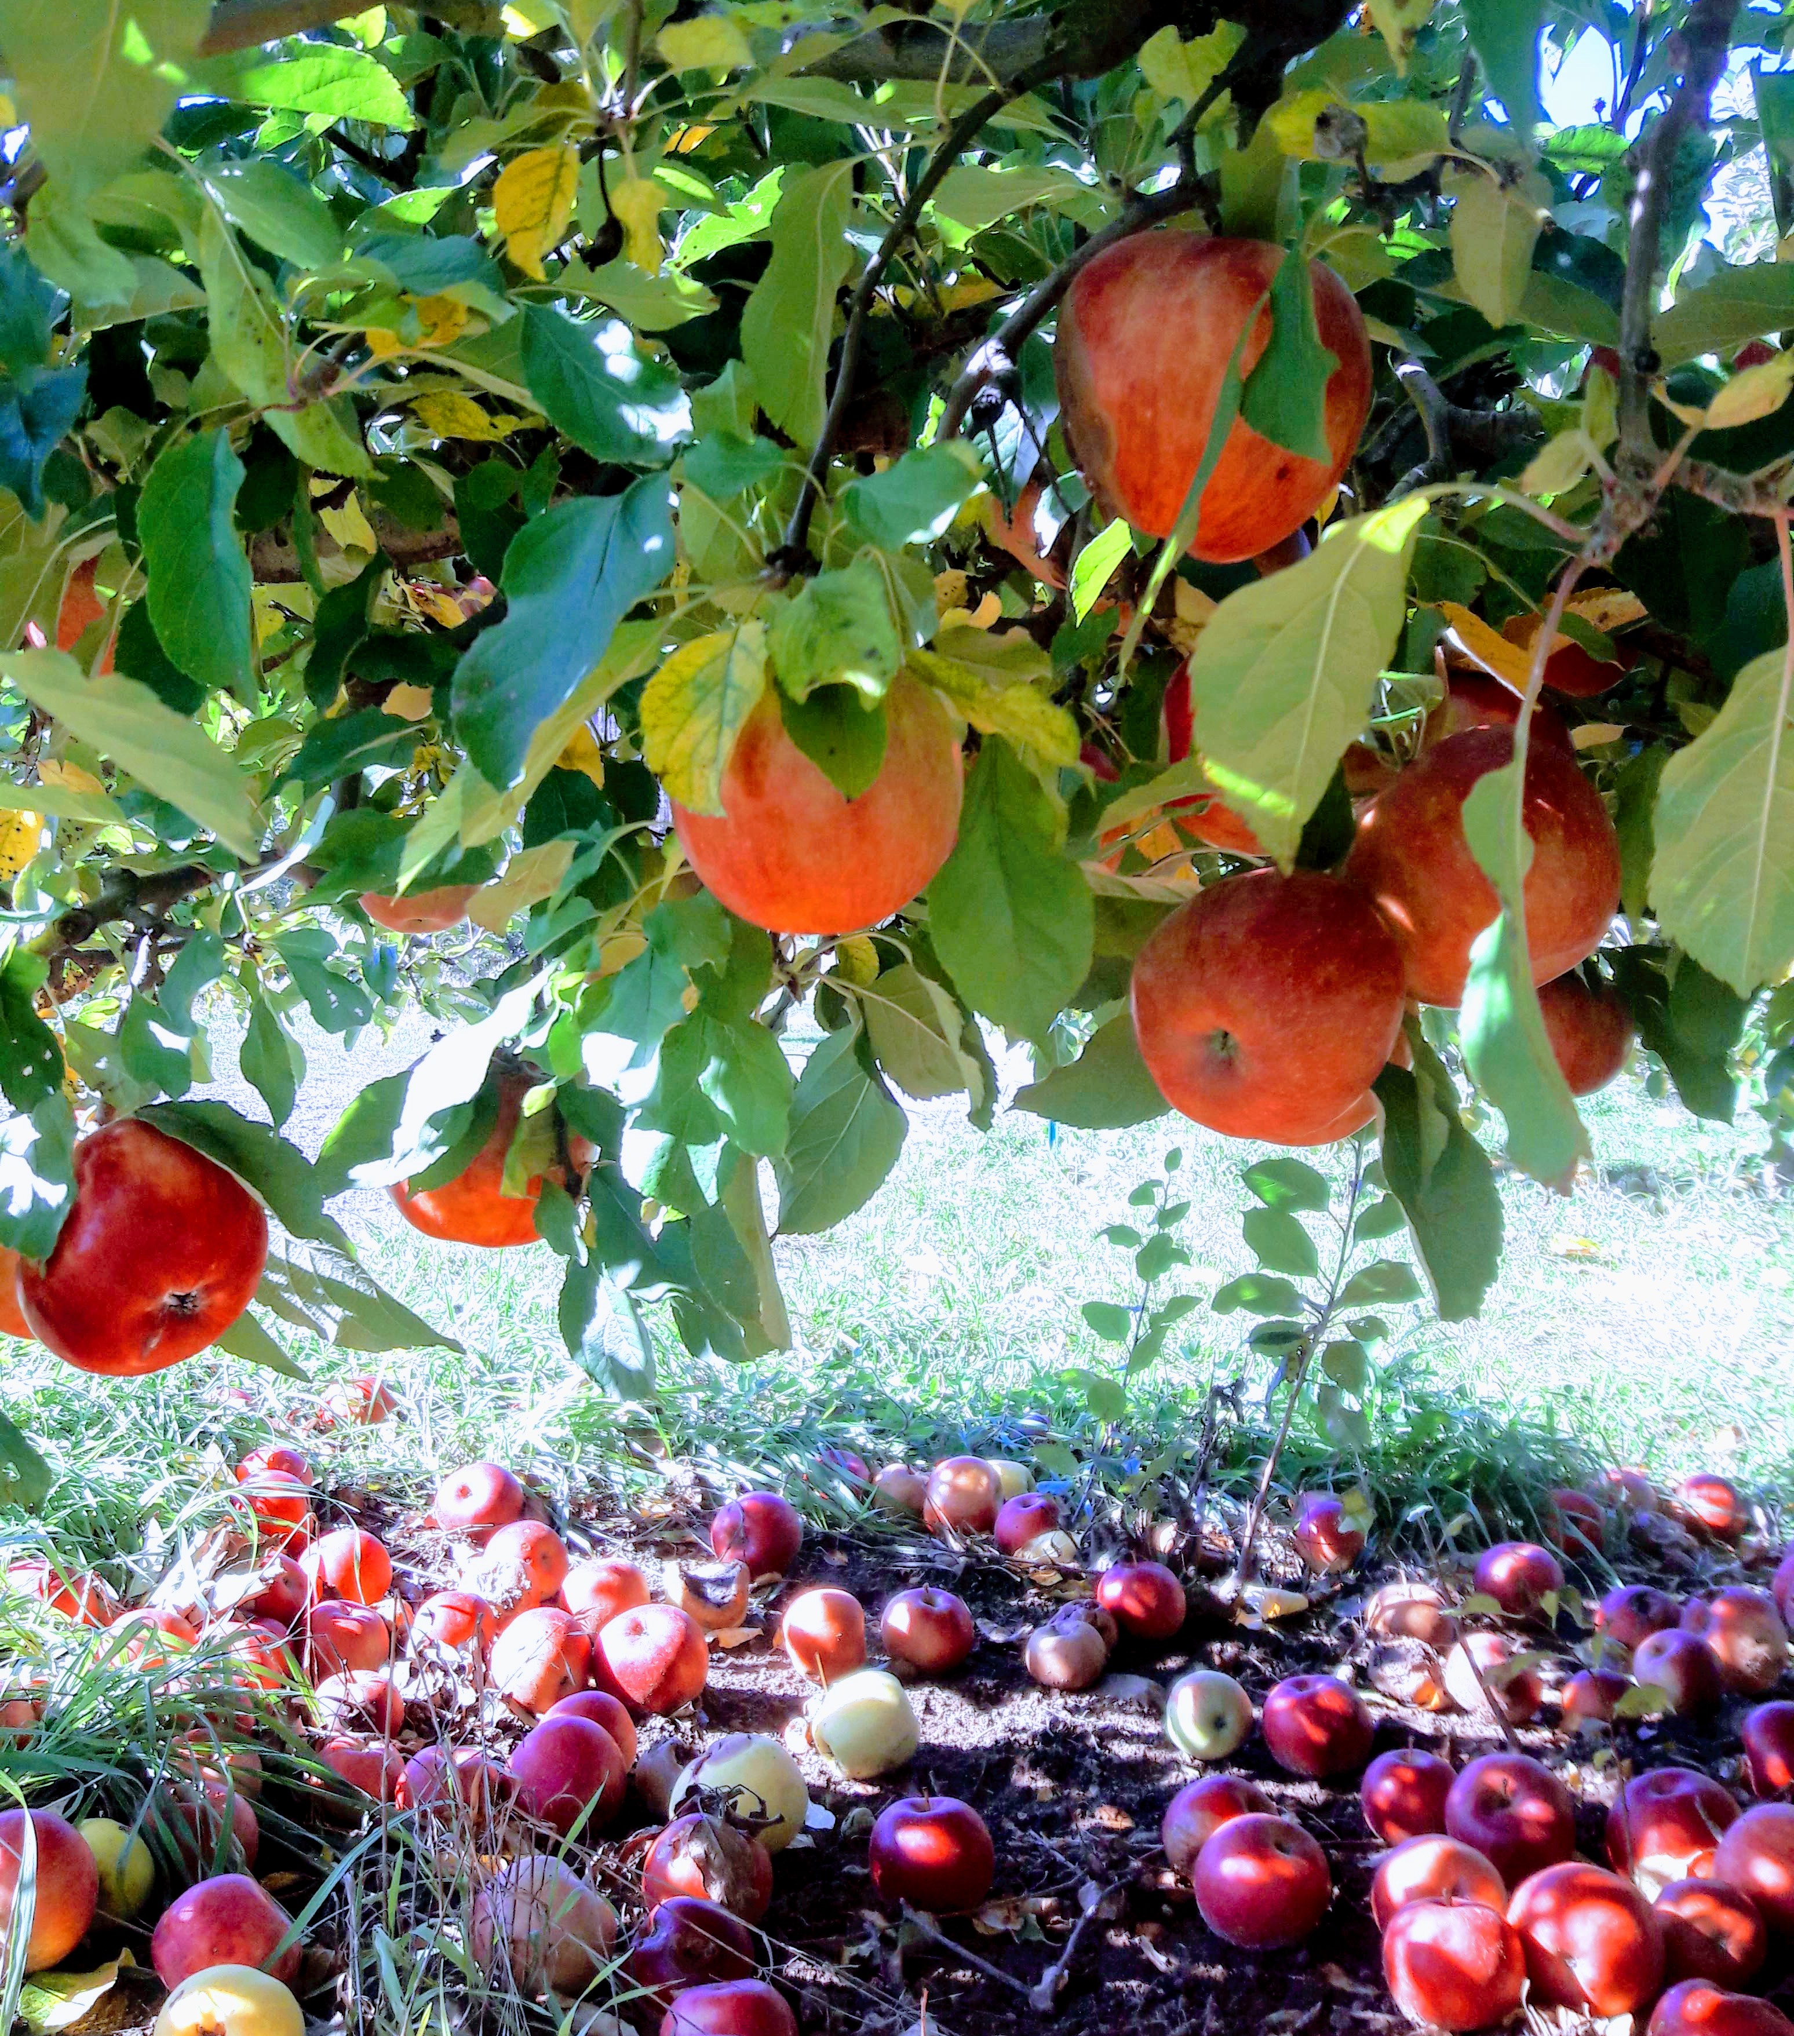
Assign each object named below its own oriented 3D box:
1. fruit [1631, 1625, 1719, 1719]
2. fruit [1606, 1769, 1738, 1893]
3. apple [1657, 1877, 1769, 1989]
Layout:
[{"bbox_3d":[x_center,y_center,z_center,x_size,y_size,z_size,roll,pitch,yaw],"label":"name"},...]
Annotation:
[{"bbox_3d":[0.616,0.516,1.528,0.069,0.065,0.069,-25,34,0],"label":"fruit"},{"bbox_3d":[0.476,0.499,1.186,0.081,0.074,0.081,19,42,27],"label":"fruit"},{"bbox_3d":[0.484,0.544,1.150,0.067,0.062,0.067,2,3,24],"label":"apple"}]

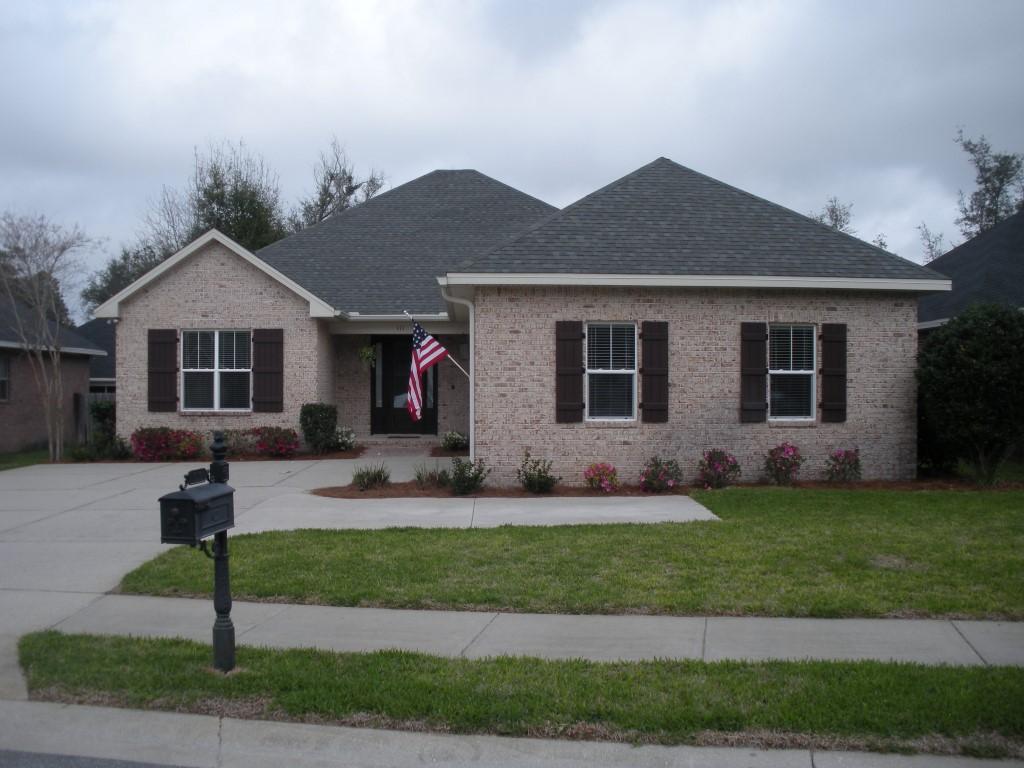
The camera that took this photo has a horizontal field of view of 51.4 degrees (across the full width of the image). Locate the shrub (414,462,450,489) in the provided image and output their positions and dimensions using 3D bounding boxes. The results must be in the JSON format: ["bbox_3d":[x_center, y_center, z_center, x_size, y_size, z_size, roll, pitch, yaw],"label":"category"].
[{"bbox_3d":[-1.187,1.369,15.900,0.530,0.363,0.450,0,0,-3],"label":"shrub"}]

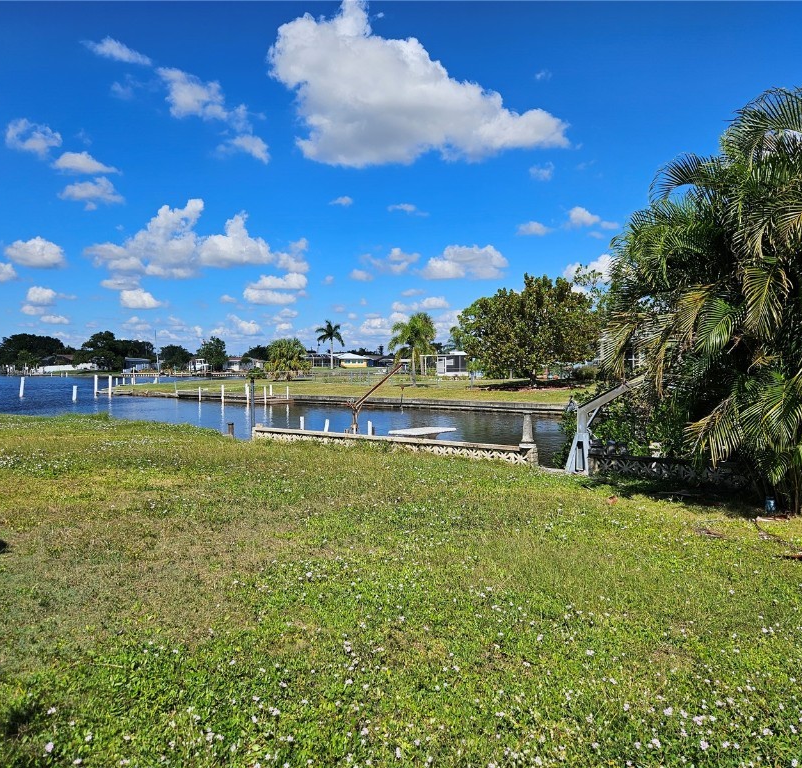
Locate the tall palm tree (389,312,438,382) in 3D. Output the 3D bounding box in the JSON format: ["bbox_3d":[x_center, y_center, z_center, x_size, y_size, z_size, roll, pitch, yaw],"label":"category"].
[{"bbox_3d":[1.010,-2.810,55.000,3.900,5.940,3.900,0,2,0],"label":"tall palm tree"}]

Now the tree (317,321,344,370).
[{"bbox_3d":[-16.230,-8.910,155.000,6.500,11.120,6.500,0,2,0],"label":"tree"}]

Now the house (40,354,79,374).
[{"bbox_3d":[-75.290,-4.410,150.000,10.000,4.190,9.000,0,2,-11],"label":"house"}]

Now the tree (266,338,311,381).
[{"bbox_3d":[-11.740,-2.510,71.000,4.800,4.470,4.800,0,2,0],"label":"tree"}]

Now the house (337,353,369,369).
[{"bbox_3d":[-11.730,-5.790,168.000,8.500,3.730,9.000,0,2,9],"label":"house"}]

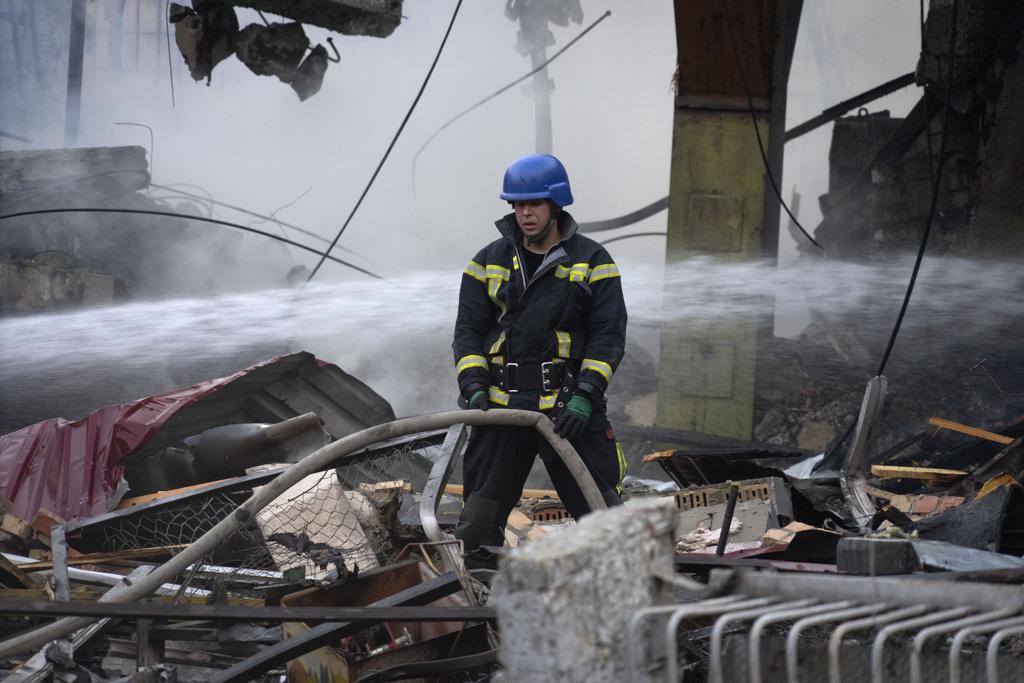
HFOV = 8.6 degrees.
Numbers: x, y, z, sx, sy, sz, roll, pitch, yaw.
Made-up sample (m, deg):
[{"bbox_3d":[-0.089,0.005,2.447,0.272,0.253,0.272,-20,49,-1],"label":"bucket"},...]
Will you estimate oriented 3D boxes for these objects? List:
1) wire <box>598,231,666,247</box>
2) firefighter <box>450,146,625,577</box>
[{"bbox_3d":[0.547,-0.468,31.000,0.330,0.075,0.100,0,1,0],"label":"wire"},{"bbox_3d":[0.105,0.214,24.200,0.660,1.760,0.460,0,1,15],"label":"firefighter"}]

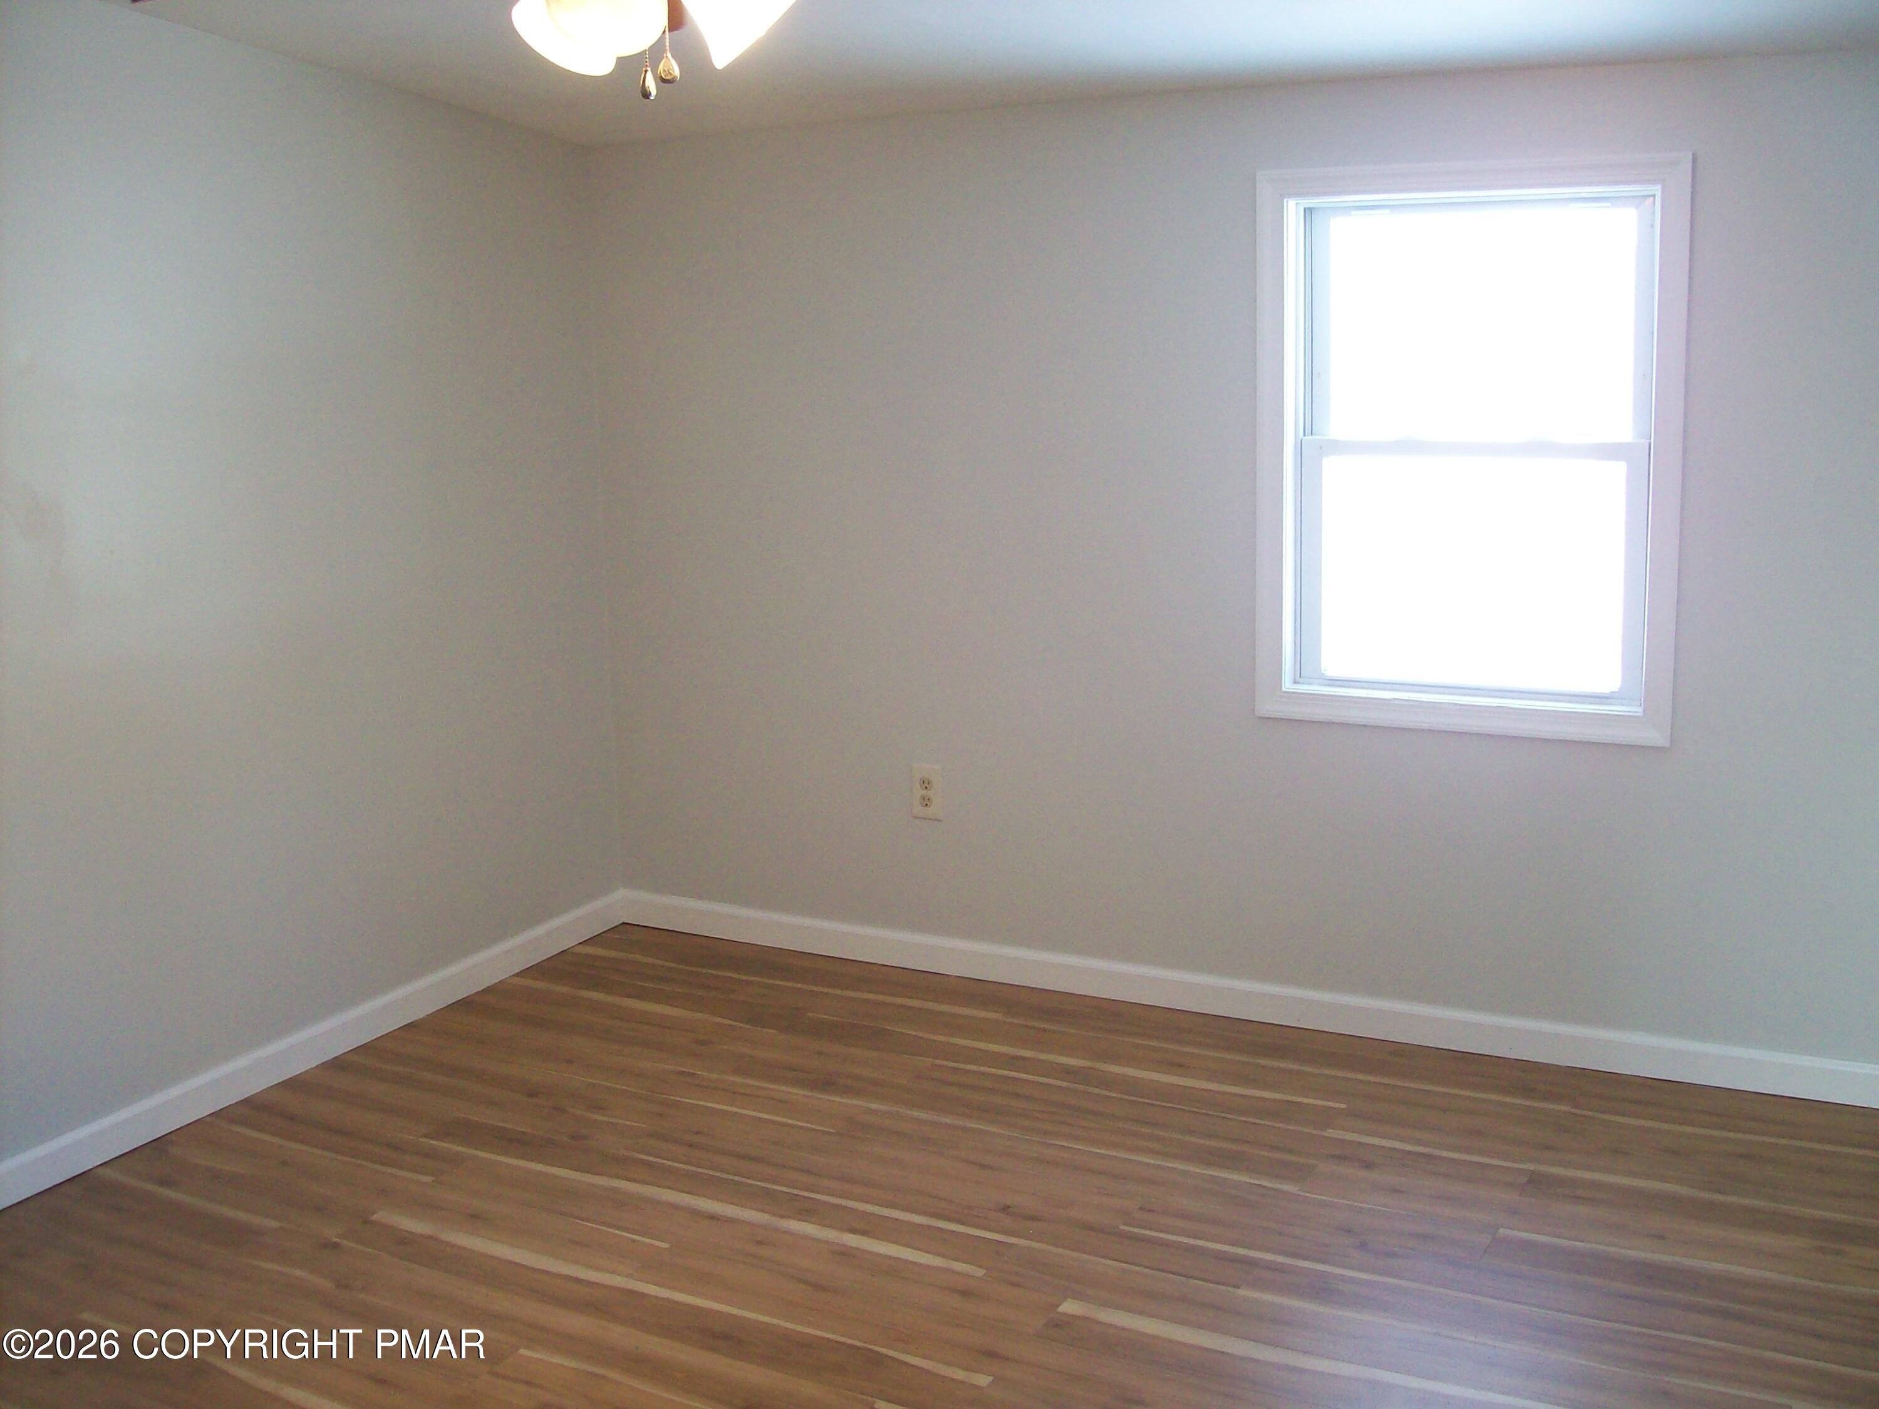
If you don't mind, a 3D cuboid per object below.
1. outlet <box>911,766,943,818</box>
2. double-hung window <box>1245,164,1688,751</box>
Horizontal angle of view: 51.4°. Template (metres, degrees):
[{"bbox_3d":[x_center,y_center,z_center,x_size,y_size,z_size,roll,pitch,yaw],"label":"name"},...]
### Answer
[{"bbox_3d":[-0.028,0.203,4.434,0.075,0.120,0.010,5,13,28],"label":"outlet"},{"bbox_3d":[1.016,-0.488,3.749,0.820,1.090,0.110,5,13,28],"label":"double-hung window"}]

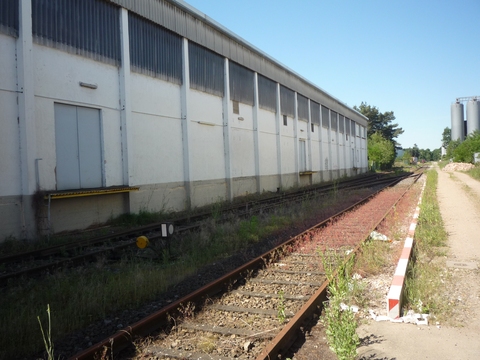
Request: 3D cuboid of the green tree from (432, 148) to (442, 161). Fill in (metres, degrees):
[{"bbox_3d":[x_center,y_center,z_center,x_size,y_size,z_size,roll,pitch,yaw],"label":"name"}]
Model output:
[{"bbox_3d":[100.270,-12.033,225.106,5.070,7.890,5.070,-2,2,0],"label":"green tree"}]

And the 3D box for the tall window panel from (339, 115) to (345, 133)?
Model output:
[{"bbox_3d":[11.868,-6.435,51.672,0.150,2.000,3.600,-1,2,24],"label":"tall window panel"}]

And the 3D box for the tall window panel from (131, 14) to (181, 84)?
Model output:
[{"bbox_3d":[-3.182,-4.944,17.247,0.150,2.080,3.700,-1,2,24],"label":"tall window panel"}]

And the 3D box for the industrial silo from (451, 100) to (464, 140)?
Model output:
[{"bbox_3d":[71.485,-15.368,145.278,4.120,20.590,4.120,-2,2,0],"label":"industrial silo"}]

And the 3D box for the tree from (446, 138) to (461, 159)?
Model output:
[{"bbox_3d":[53.992,-7.163,112.089,3.530,6.630,3.530,-2,2,0],"label":"tree"}]

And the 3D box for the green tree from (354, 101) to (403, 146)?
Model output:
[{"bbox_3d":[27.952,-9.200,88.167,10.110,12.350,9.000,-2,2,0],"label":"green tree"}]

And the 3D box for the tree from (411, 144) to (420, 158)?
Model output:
[{"bbox_3d":[77.265,-11.097,195.122,4.390,9.020,4.390,-2,2,0],"label":"tree"}]

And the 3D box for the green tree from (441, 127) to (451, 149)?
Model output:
[{"bbox_3d":[74.565,-12.932,160.172,4.150,12.730,5.000,-2,2,0],"label":"green tree"}]

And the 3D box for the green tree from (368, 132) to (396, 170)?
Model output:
[{"bbox_3d":[25.617,-5.100,80.094,5.410,6.930,5.400,-2,2,0],"label":"green tree"}]

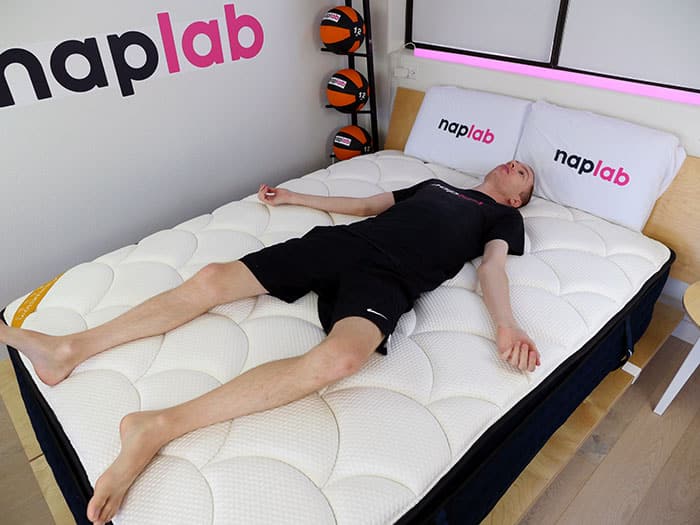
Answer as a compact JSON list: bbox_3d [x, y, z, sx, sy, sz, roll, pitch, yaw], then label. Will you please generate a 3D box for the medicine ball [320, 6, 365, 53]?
[{"bbox_3d":[-0.035,-1.221,2.563,0.235,0.235,0.235,-1,34,1],"label":"medicine ball"}]

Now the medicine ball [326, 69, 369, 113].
[{"bbox_3d":[-0.008,-0.964,2.733,0.235,0.235,0.235,-1,34,1],"label":"medicine ball"}]

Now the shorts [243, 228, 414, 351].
[{"bbox_3d":[-0.040,0.044,1.644,0.460,0.200,0.600,-26,40,-31],"label":"shorts"}]

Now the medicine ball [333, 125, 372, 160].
[{"bbox_3d":[0.022,-0.699,2.912,0.235,0.235,0.235,-1,34,1],"label":"medicine ball"}]

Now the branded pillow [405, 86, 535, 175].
[{"bbox_3d":[0.575,-0.651,2.474,0.150,0.410,0.670,-11,32,-43],"label":"branded pillow"}]

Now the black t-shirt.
[{"bbox_3d":[0.300,-0.136,1.878,0.660,0.220,0.610,-26,40,-31],"label":"black t-shirt"}]

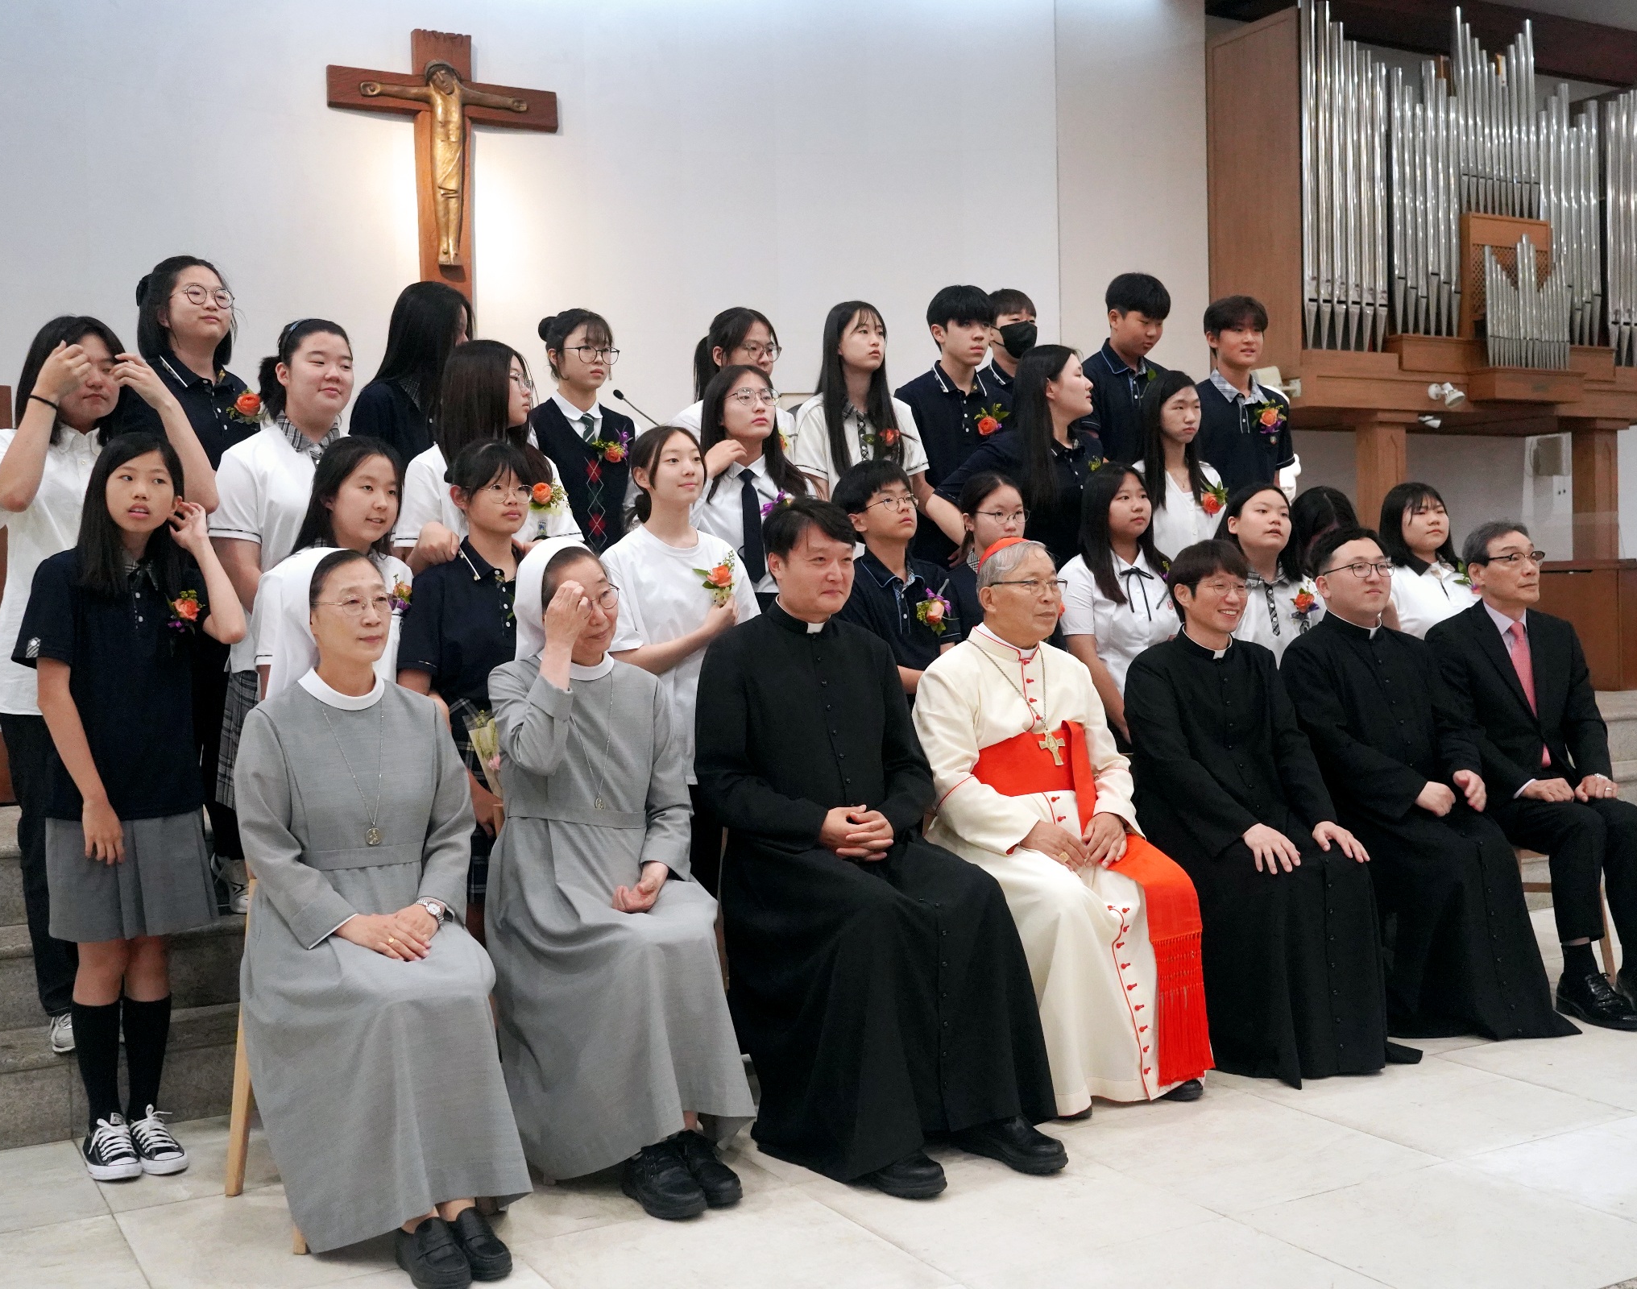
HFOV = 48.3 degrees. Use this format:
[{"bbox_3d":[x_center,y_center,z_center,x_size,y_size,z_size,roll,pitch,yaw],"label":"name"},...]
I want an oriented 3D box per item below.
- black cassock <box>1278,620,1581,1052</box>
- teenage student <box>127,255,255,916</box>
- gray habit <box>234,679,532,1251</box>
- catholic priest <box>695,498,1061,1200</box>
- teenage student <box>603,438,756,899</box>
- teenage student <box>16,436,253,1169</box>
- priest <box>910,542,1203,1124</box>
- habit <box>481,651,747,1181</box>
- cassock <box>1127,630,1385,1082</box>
[{"bbox_3d":[1.594,0.460,4.836,0.640,1.100,0.660,-3,3,-39],"label":"black cassock"},{"bbox_3d":[-1.562,-0.148,4.629,0.450,1.670,0.300,-2,2,-27],"label":"teenage student"},{"bbox_3d":[-0.843,0.566,3.515,0.490,1.010,0.680,-2,2,-29],"label":"gray habit"},{"bbox_3d":[0.103,0.379,3.909,0.620,1.385,0.760,-2,2,-29],"label":"catholic priest"},{"bbox_3d":[-0.336,0.264,4.526,0.460,1.609,0.310,-2,2,-34],"label":"teenage student"},{"bbox_3d":[-1.458,0.331,3.862,0.470,1.540,0.320,-2,2,-24],"label":"teenage student"},{"bbox_3d":[0.576,0.390,4.381,0.600,1.310,0.700,-2,2,-29],"label":"priest"},{"bbox_3d":[-0.439,0.535,3.813,0.500,1.020,0.600,-2,3,-34],"label":"habit"},{"bbox_3d":[1.129,0.494,4.651,0.570,1.060,0.700,-2,2,-29],"label":"cassock"}]

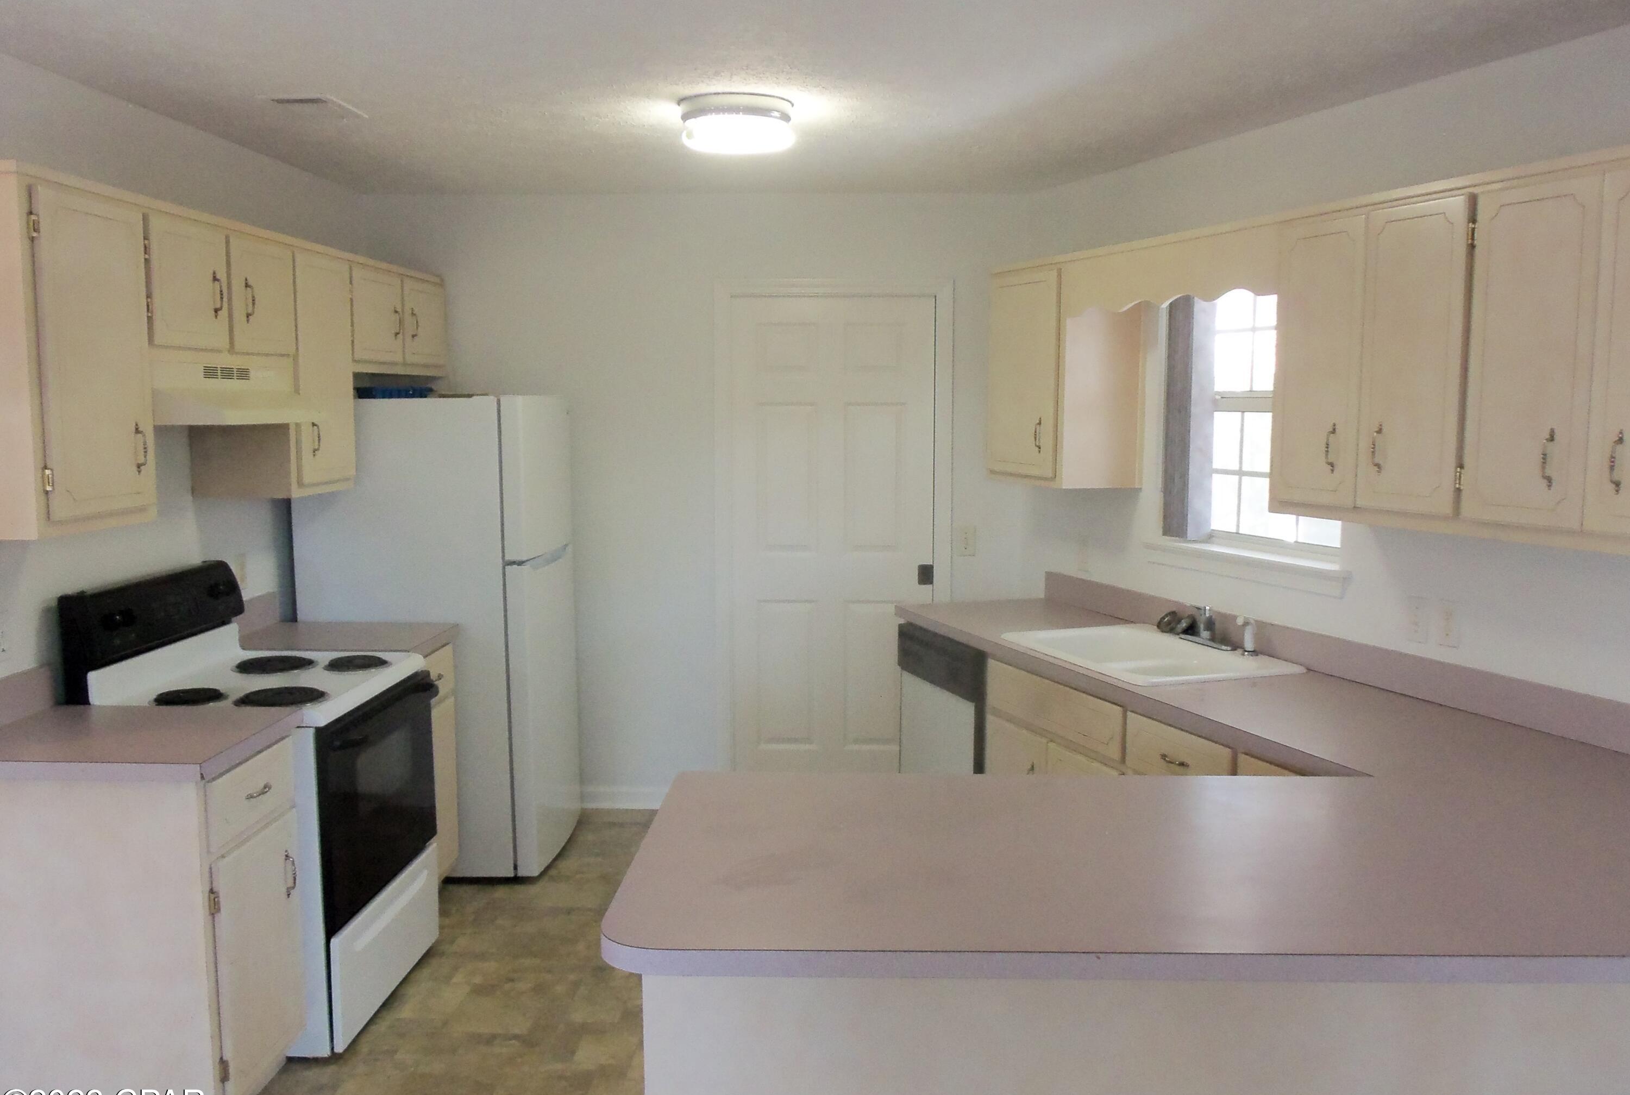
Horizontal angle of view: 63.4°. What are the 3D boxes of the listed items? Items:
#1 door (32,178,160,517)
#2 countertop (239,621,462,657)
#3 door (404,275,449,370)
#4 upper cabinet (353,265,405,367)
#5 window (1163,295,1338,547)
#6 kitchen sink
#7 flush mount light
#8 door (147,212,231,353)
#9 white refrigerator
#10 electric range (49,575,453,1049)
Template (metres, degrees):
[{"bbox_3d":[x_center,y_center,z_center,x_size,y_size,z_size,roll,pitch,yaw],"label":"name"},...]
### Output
[{"bbox_3d":[-1.565,-0.412,2.874,0.022,0.674,0.391,0,6,3],"label":"door"},{"bbox_3d":[-1.506,0.303,4.216,0.626,0.040,0.485,0,6,3],"label":"countertop"},{"bbox_3d":[-1.470,-0.834,4.946,0.022,0.299,0.439,0,6,3],"label":"door"},{"bbox_3d":[-1.637,-0.785,4.537,0.318,0.343,0.480,0,6,3],"label":"upper cabinet"},{"bbox_3d":[1.306,-0.410,3.929,0.101,0.848,0.833,-3,7,-21],"label":"window"},{"bbox_3d":[0.972,0.393,3.925,0.550,0.182,0.848,-3,7,-21],"label":"kitchen sink"},{"bbox_3d":[-0.210,-1.148,3.614,0.308,0.116,0.313,0,6,3],"label":"flush mount light"},{"bbox_3d":[-1.547,-0.643,3.253,0.022,0.299,0.364,0,6,3],"label":"door"},{"bbox_3d":[-1.335,0.288,4.886,0.853,1.677,0.737,0,6,3],"label":"white refrigerator"},{"bbox_3d":[-1.495,0.672,3.638,0.697,1.192,0.773,0,6,3],"label":"electric range"}]

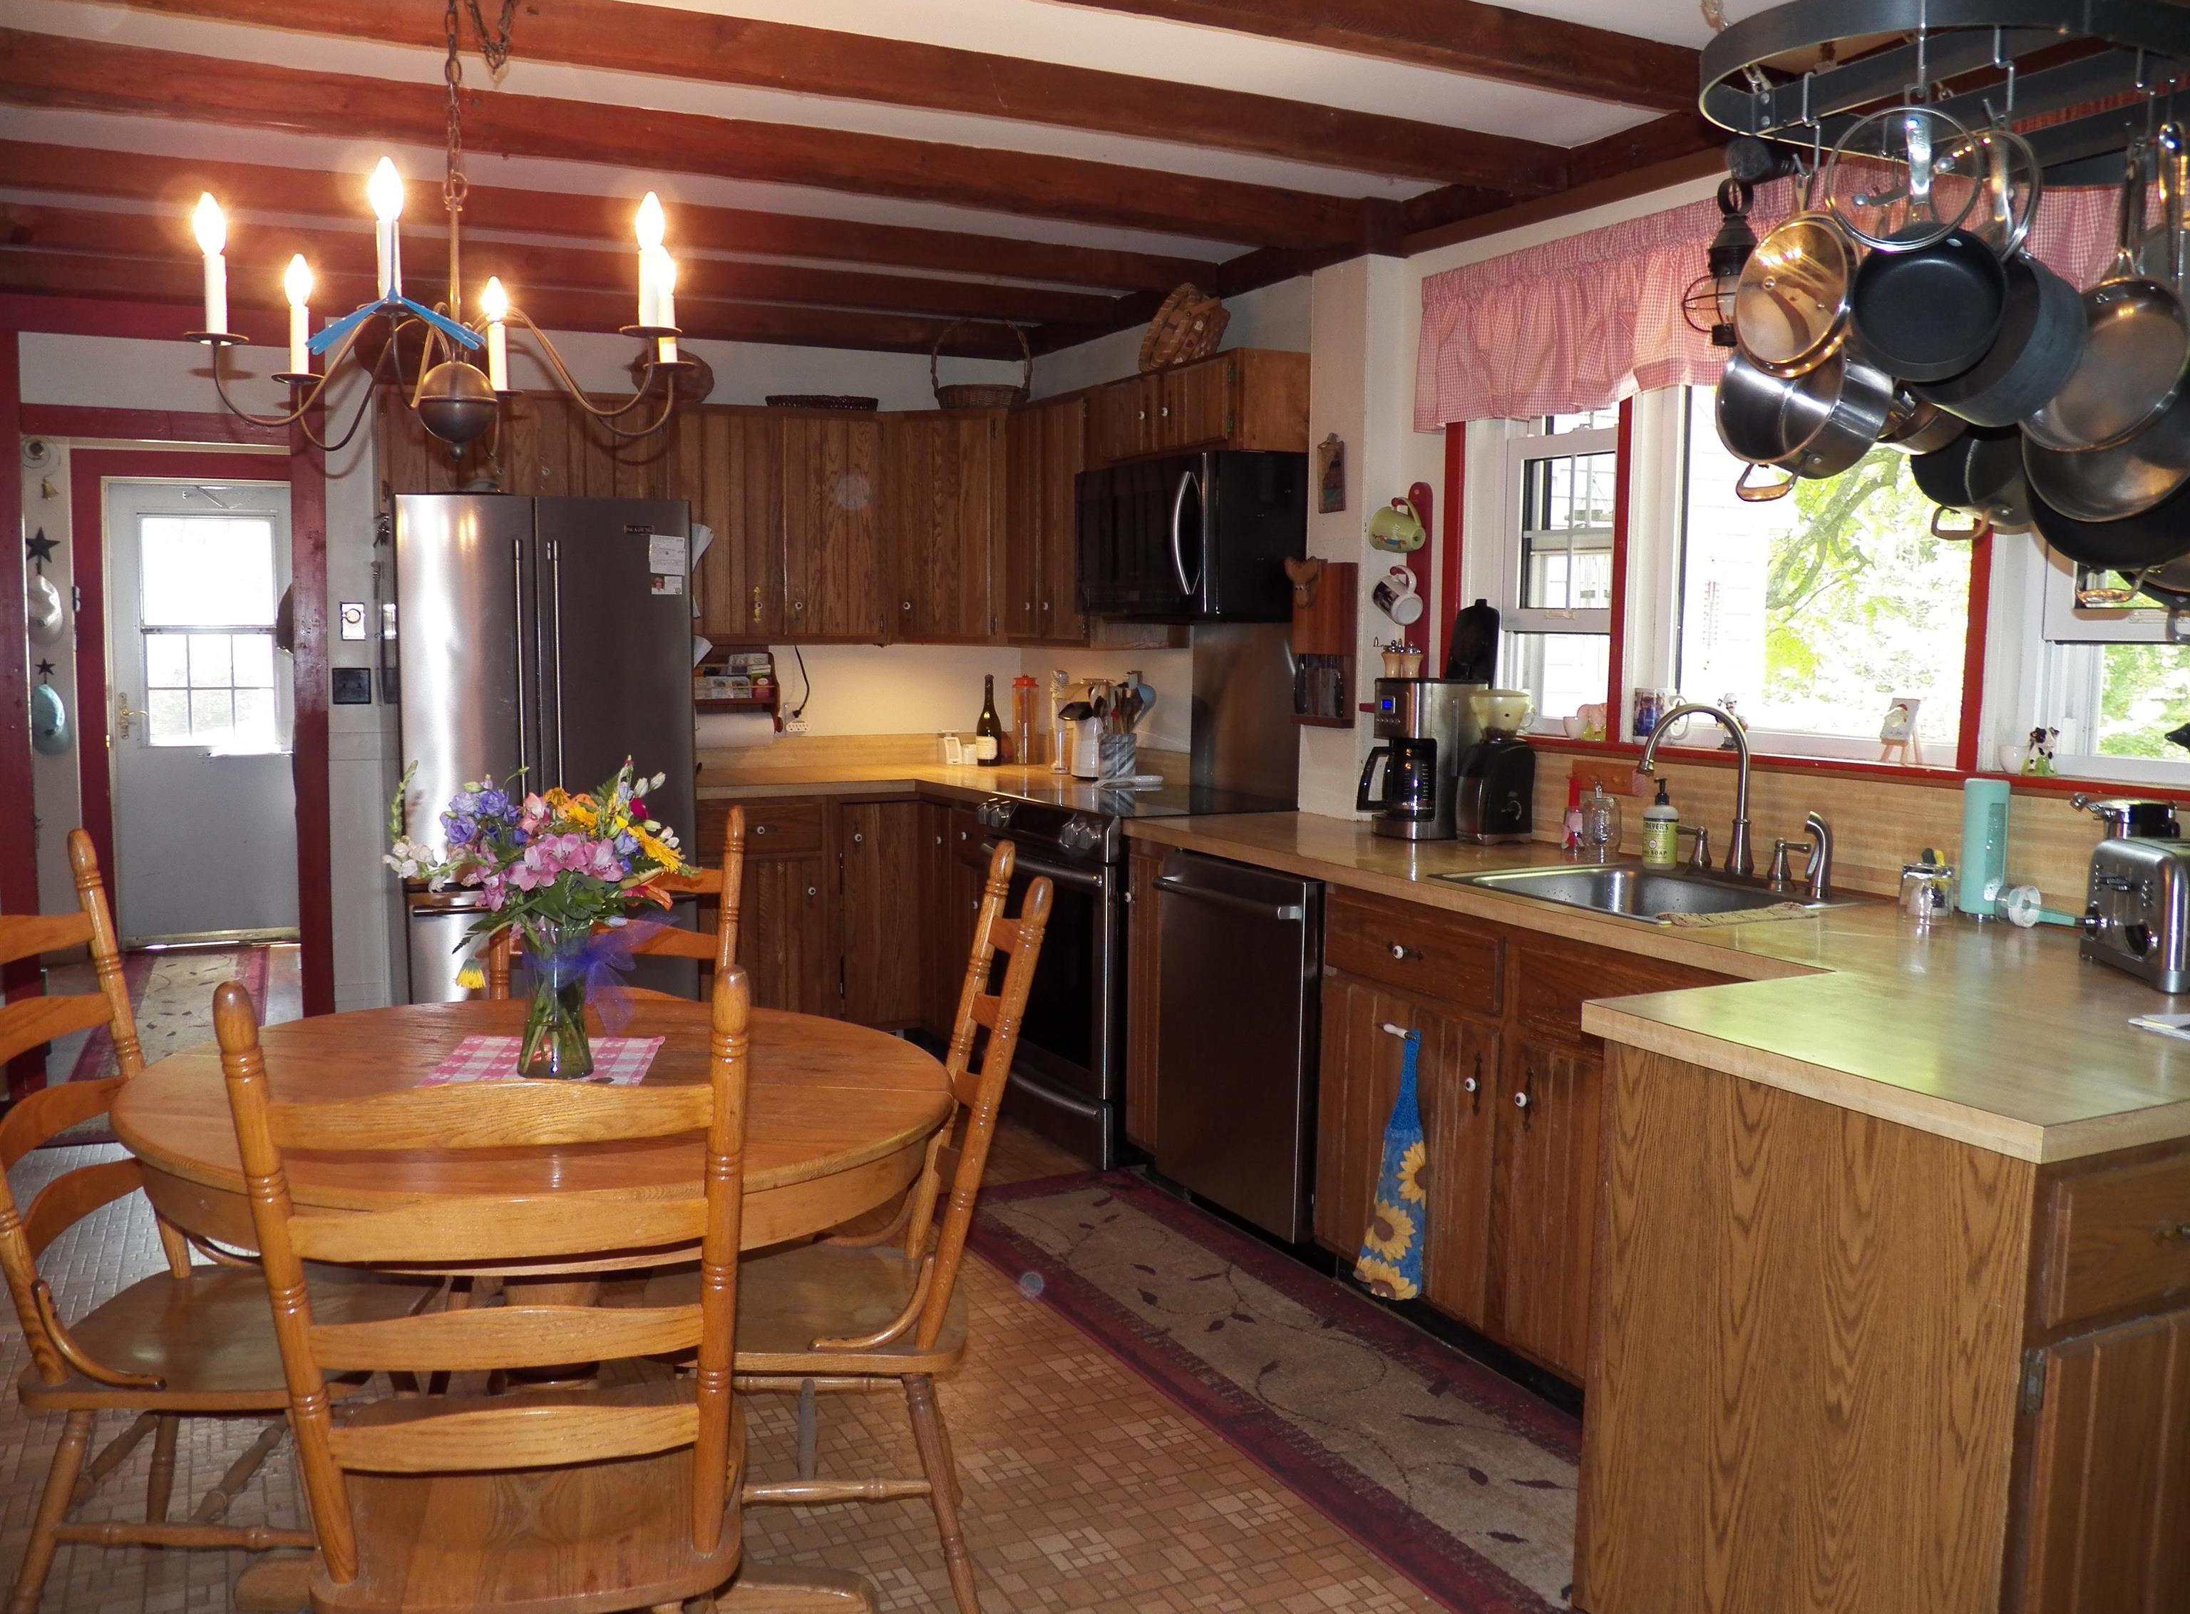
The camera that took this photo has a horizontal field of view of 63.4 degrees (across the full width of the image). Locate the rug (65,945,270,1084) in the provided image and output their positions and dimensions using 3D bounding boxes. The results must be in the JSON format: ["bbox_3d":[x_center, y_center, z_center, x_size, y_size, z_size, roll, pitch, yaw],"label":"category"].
[{"bbox_3d":[-3.157,0.750,6.122,0.570,0.012,2.800,-3,7,-25],"label":"rug"}]

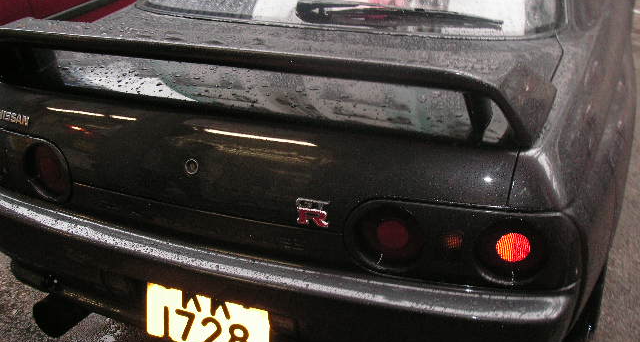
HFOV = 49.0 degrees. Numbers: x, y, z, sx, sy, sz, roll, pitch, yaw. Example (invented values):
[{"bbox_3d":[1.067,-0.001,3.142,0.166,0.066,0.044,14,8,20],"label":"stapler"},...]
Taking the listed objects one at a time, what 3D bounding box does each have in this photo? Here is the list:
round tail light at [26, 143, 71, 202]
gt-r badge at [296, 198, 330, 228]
[{"bbox_3d":[-0.663,0.000,1.731,0.146,0.154,0.050,11,26,23],"label":"round tail light"},{"bbox_3d":[-0.017,0.090,1.438,0.071,0.060,0.008,7,25,16],"label":"gt-r badge"}]

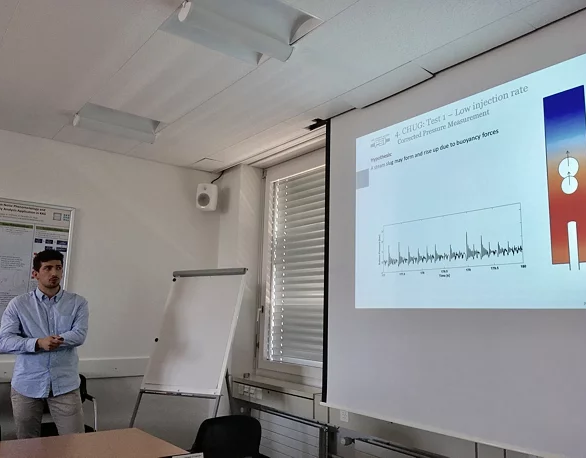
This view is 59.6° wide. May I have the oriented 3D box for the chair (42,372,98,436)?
[{"bbox_3d":[-1.802,1.564,3.850,0.570,0.830,0.550,8,-11,-37],"label":"chair"}]

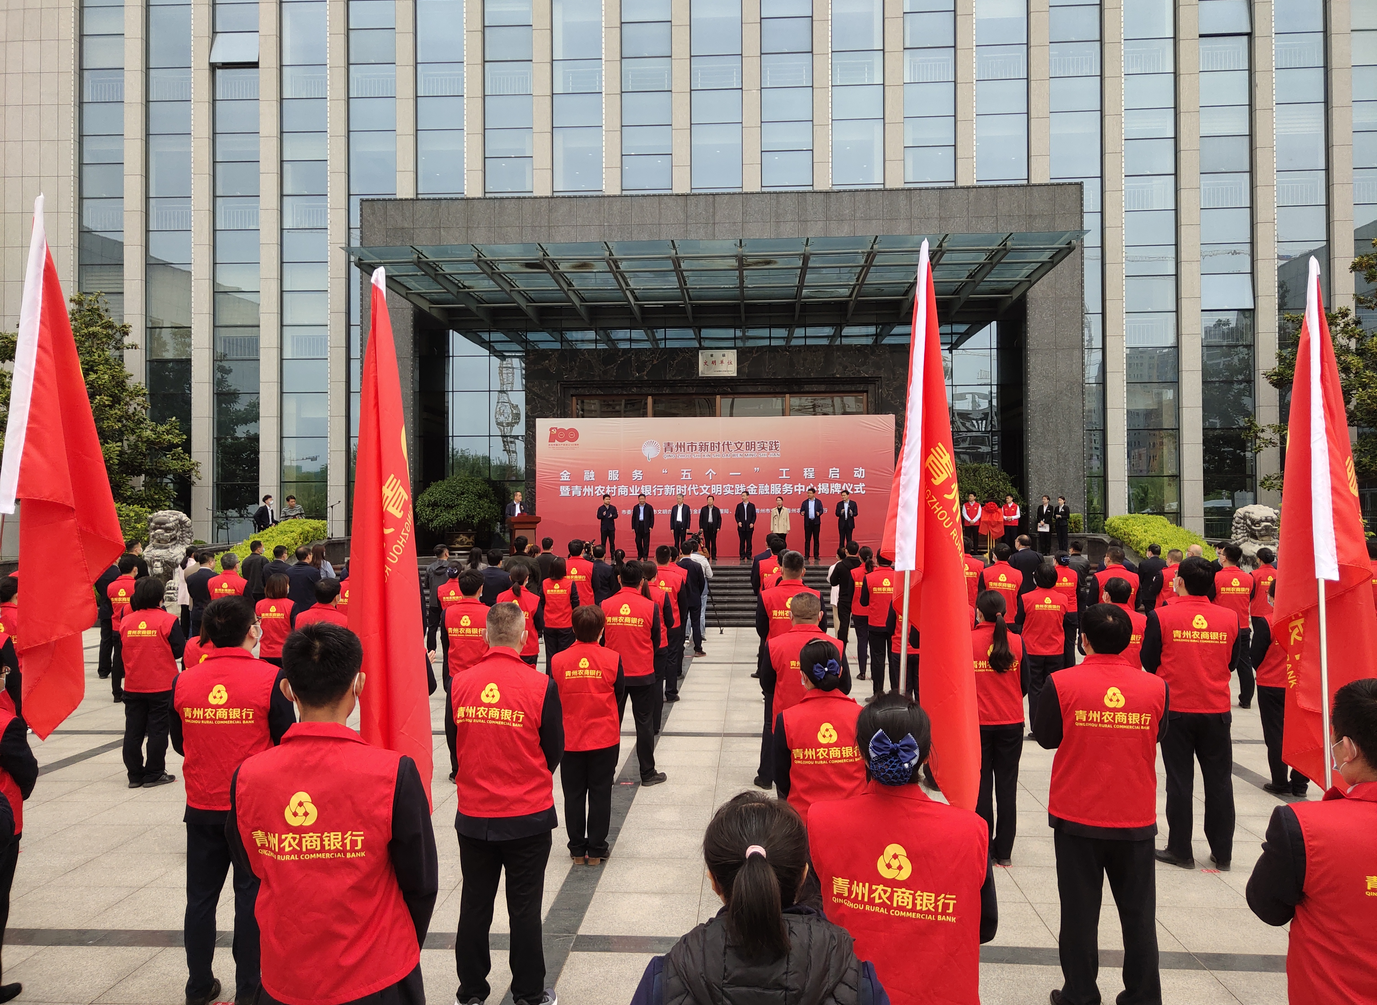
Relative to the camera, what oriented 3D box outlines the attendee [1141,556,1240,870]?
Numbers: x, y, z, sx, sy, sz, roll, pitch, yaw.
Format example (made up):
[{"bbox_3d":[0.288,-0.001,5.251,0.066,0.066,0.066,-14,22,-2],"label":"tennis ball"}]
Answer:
[{"bbox_3d":[2.977,1.232,7.080,0.570,1.790,0.420,0,-1,-3],"label":"attendee"}]

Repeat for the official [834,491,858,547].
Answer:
[{"bbox_3d":[3.984,0.581,30.000,0.550,1.730,0.360,0,-1,7],"label":"official"}]

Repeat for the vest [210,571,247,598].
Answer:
[{"bbox_3d":[-5.203,1.114,13.500,0.450,0.650,0.280,0,-1,6],"label":"vest"}]

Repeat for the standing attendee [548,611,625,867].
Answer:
[{"bbox_3d":[-0.632,1.440,7.380,0.500,1.600,0.340,0,-1,6],"label":"standing attendee"}]

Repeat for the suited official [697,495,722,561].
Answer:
[{"bbox_3d":[0.566,0.653,30.200,0.550,1.660,0.340,0,-1,3],"label":"suited official"}]

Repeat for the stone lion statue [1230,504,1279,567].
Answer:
[{"bbox_3d":[10.366,0.914,21.800,0.950,1.750,1.150,0,-1,4],"label":"stone lion statue"}]

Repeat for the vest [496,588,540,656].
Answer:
[{"bbox_3d":[-1.654,1.160,11.650,0.440,0.680,0.290,0,-1,7],"label":"vest"}]

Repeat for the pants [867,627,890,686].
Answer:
[{"bbox_3d":[2.174,1.752,13.400,0.380,0.920,0.280,0,-1,0],"label":"pants"}]

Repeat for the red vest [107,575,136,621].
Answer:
[{"bbox_3d":[-6.300,1.129,13.400,0.460,0.640,0.280,0,-1,9],"label":"red vest"}]

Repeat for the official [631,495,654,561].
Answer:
[{"bbox_3d":[-1.149,0.633,30.000,0.560,1.680,0.350,0,-1,3],"label":"official"}]

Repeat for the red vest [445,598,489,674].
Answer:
[{"bbox_3d":[-1.798,1.107,9.800,0.400,0.640,0.260,0,-1,3],"label":"red vest"}]

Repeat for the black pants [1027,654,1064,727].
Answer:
[{"bbox_3d":[3.392,1.711,11.300,0.380,0.920,0.280,0,-1,-2],"label":"black pants"}]

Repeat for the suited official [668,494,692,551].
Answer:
[{"bbox_3d":[-0.192,0.636,30.000,0.520,1.690,0.350,0,-1,3],"label":"suited official"}]

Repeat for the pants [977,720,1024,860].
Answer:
[{"bbox_3d":[1.899,1.729,7.380,0.330,0.900,0.250,0,-1,3],"label":"pants"}]

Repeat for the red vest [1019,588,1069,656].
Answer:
[{"bbox_3d":[3.452,1.153,11.550,0.430,0.661,0.260,0,-1,3],"label":"red vest"}]

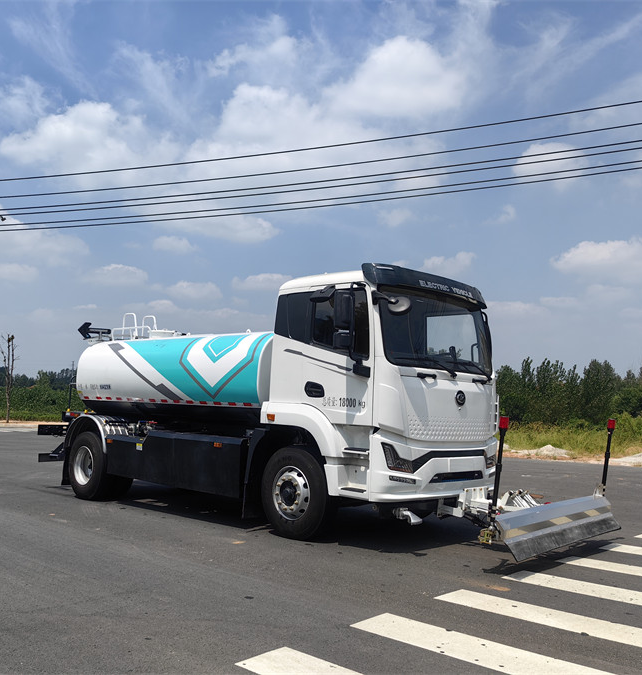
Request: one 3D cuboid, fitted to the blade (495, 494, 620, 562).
[{"bbox_3d":[2.445,1.895,7.135,0.340,0.380,2.520,-4,-7,42],"label":"blade"}]

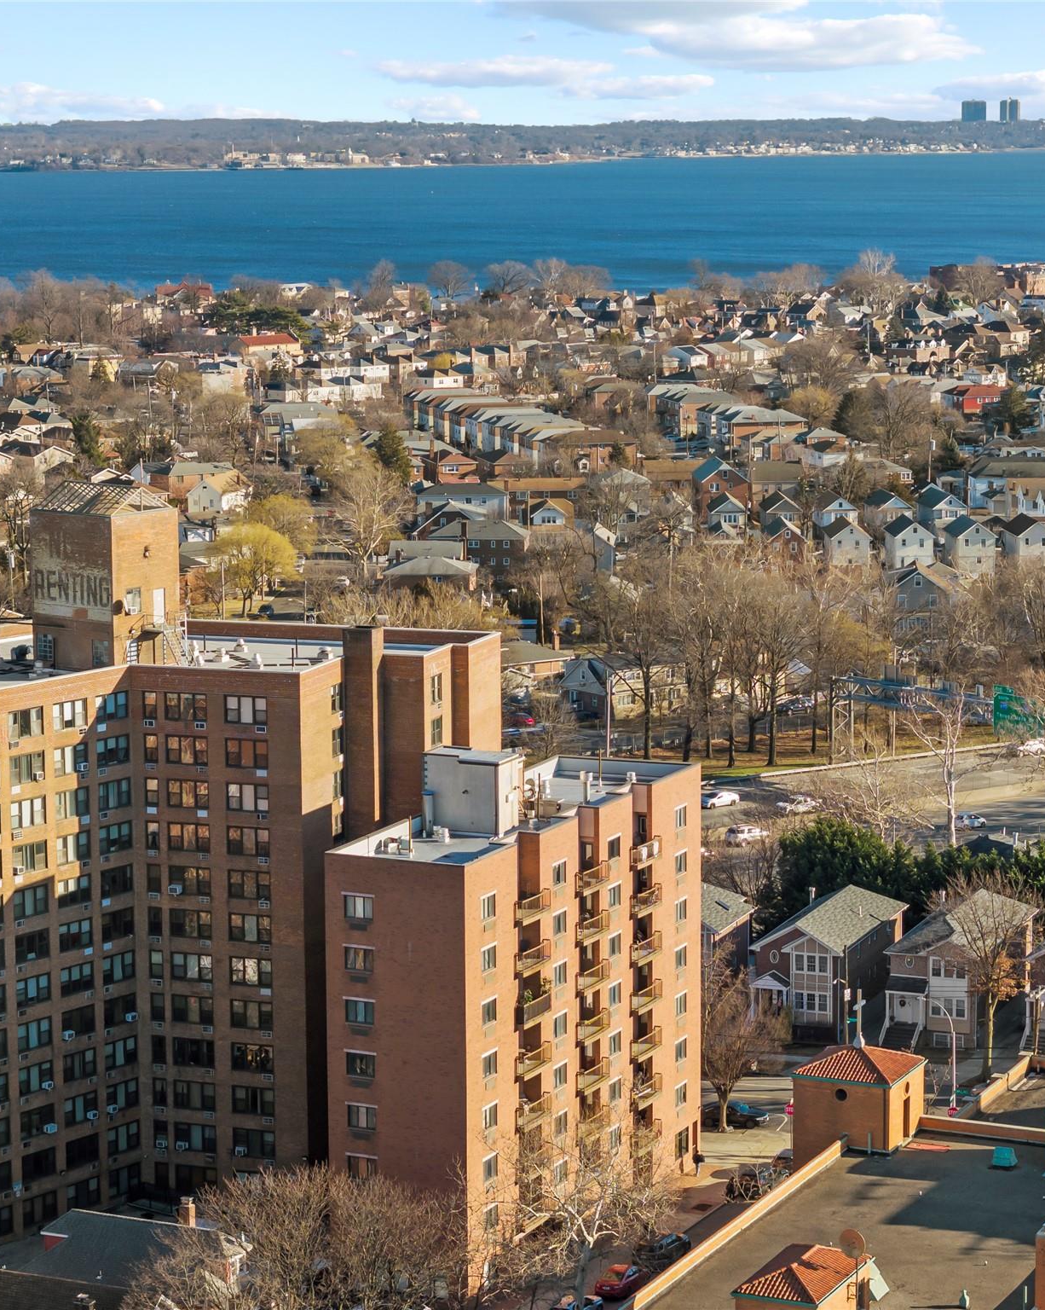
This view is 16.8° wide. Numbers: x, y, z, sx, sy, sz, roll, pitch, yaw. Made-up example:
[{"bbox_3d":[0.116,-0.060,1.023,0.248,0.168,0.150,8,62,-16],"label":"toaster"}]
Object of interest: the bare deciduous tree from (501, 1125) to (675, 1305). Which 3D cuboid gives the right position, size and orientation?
[{"bbox_3d":[3.370,31.401,181.399,8.889,15.000,8.889,0,9,0],"label":"bare deciduous tree"}]

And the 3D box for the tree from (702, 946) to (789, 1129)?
[{"bbox_3d":[13.062,24.608,225.947,8.000,12.000,8.000,0,9,0],"label":"tree"}]

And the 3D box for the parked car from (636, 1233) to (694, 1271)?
[{"bbox_3d":[8.203,34.505,204.929,1.870,1.680,4.600,4,10,27],"label":"parked car"}]

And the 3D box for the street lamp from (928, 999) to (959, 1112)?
[{"bbox_3d":[26.815,26.825,227.118,2.500,9.900,0.350,3,9,20],"label":"street lamp"}]

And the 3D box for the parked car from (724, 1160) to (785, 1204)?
[{"bbox_3d":[14.387,31.698,213.366,1.900,1.700,4.700,4,9,25],"label":"parked car"}]

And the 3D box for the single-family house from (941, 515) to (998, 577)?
[{"bbox_3d":[67.109,-16.447,528.040,5.900,7.700,12.100,-1,9,-3],"label":"single-family house"}]

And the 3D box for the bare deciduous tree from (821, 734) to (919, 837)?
[{"bbox_3d":[30.988,12.236,309.826,8.800,11.300,8.800,0,9,0],"label":"bare deciduous tree"}]

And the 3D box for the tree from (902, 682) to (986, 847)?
[{"bbox_3d":[38.492,10.308,322.067,7.709,15.671,7.709,0,9,0],"label":"tree"}]

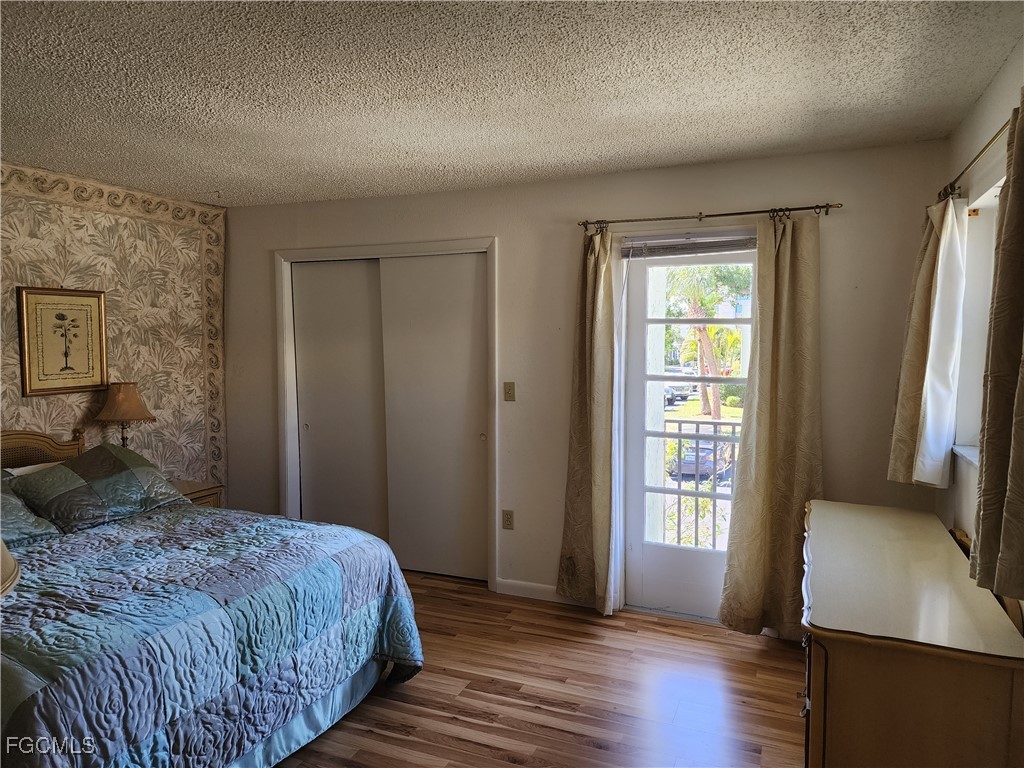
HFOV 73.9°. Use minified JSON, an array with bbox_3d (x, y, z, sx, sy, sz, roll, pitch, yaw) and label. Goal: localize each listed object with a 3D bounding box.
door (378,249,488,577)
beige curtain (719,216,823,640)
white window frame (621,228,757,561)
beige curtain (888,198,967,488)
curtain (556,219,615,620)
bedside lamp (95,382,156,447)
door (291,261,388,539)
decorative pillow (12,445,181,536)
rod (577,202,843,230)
[{"bbox_3d":[-0.479,0.209,4.319,0.770,2.030,0.040,1,4,22],"label":"door"},{"bbox_3d":[1.319,0.238,3.453,0.450,2.100,0.140,1,4,22],"label":"beige curtain"},{"bbox_3d":[0.998,0.069,3.747,0.750,1.740,0.070,1,4,22],"label":"white window frame"},{"bbox_3d":[1.727,-0.163,2.829,0.180,1.180,0.340,1,4,22],"label":"beige curtain"},{"bbox_3d":[0.412,0.221,3.811,0.330,2.080,0.130,1,4,22],"label":"curtain"},{"bbox_3d":[-2.171,0.327,3.839,0.300,0.660,0.300,1,4,22],"label":"bedside lamp"},{"bbox_3d":[-1.149,0.190,4.637,0.765,2.030,0.040,1,4,22],"label":"door"},{"bbox_3d":[-2.122,0.515,3.567,0.460,0.180,0.680,42,17,14],"label":"decorative pillow"},{"bbox_3d":[0.978,-0.865,3.517,1.330,0.045,0.085,1,4,22],"label":"rod"}]

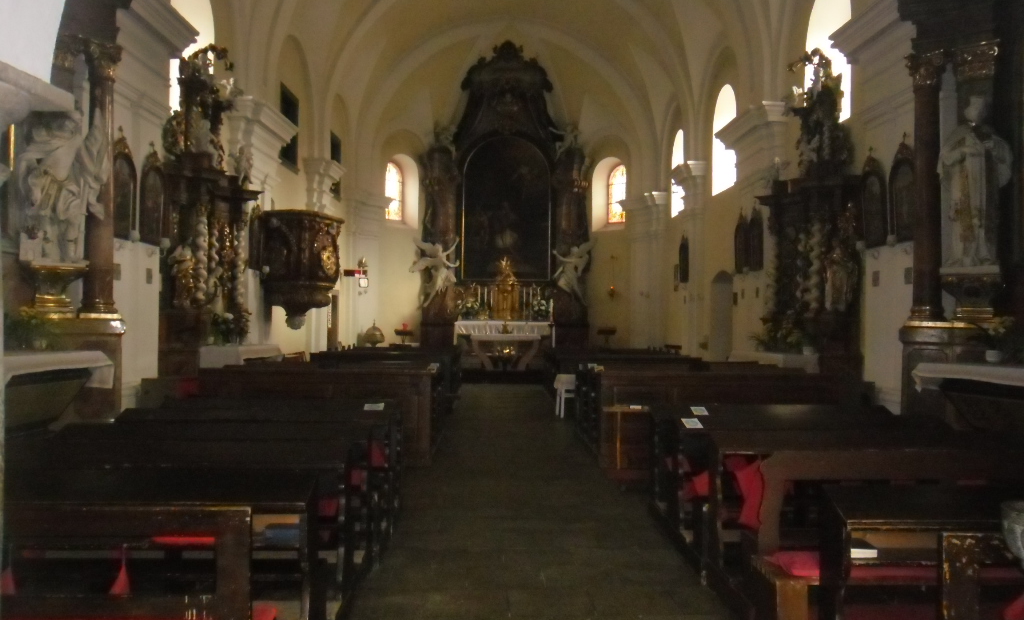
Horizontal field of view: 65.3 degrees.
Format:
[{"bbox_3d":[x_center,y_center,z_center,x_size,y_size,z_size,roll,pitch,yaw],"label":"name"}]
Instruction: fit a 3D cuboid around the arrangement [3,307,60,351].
[{"bbox_3d":[-4.873,0.188,8.100,0.560,0.440,0.460,1,-1,-43],"label":"arrangement"}]

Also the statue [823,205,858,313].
[{"bbox_3d":[4.483,-0.703,10.900,0.480,1.400,0.420,0,-1,43],"label":"statue"}]

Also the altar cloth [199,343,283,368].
[{"bbox_3d":[-4.385,0.726,12.868,0.700,0.350,2.200,1,-1,-2],"label":"altar cloth"}]

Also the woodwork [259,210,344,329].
[{"bbox_3d":[-4.025,-0.771,15.200,1.450,2.180,1.450,0,-1,13],"label":"woodwork"}]

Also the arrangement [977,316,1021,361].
[{"bbox_3d":[5.117,0.300,8.400,0.460,0.460,0.440,0,-1,39],"label":"arrangement"}]

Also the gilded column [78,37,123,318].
[{"bbox_3d":[-4.637,-1.493,9.000,0.440,3.100,0.440,1,-1,-2],"label":"gilded column"}]

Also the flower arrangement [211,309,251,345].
[{"bbox_3d":[-4.441,0.260,12.600,0.500,0.560,0.600,1,-1,-2],"label":"flower arrangement"}]

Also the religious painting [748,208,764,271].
[{"bbox_3d":[4.663,-1.361,15.200,0.100,1.220,0.780,1,-1,-2],"label":"religious painting"}]

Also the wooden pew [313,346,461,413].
[{"bbox_3d":[-2.302,1.276,14.322,2.600,1.000,1.000,1,-1,-2],"label":"wooden pew"}]

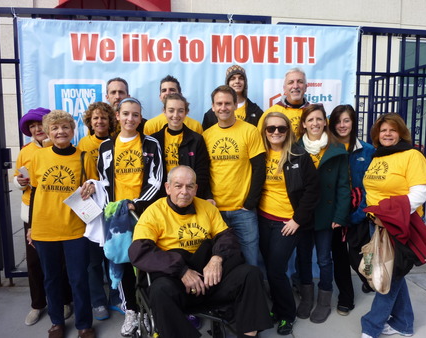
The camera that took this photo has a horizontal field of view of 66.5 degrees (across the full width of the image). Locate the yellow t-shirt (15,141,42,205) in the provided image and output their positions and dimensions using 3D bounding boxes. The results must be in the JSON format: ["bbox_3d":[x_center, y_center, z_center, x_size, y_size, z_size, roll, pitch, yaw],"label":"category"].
[{"bbox_3d":[-1.305,0.045,2.504,0.430,0.520,0.250,-2,6,-19],"label":"yellow t-shirt"}]

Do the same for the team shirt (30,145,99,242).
[{"bbox_3d":[-1.031,0.158,2.274,0.470,0.645,0.270,-2,6,-16],"label":"team shirt"}]

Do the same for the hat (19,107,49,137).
[{"bbox_3d":[-1.326,-0.347,2.457,0.255,0.210,0.260,-2,6,-18],"label":"hat"}]

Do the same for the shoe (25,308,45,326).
[{"bbox_3d":[-1.388,1.138,2.557,0.095,0.095,0.245,0,5,7],"label":"shoe"}]

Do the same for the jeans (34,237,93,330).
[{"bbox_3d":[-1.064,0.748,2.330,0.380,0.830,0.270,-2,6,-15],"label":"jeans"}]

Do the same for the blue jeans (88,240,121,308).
[{"bbox_3d":[-0.886,0.690,2.656,0.350,0.840,0.270,-2,6,-14],"label":"blue jeans"}]

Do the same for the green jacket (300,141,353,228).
[{"bbox_3d":[0.851,0.125,2.483,0.440,0.680,0.280,2,6,23],"label":"green jacket"}]

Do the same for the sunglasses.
[{"bbox_3d":[0.427,-0.260,2.186,0.150,0.050,0.140,1,6,12],"label":"sunglasses"}]

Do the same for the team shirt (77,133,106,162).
[{"bbox_3d":[-0.886,0.024,2.583,0.440,0.600,0.250,-2,6,-14],"label":"team shirt"}]

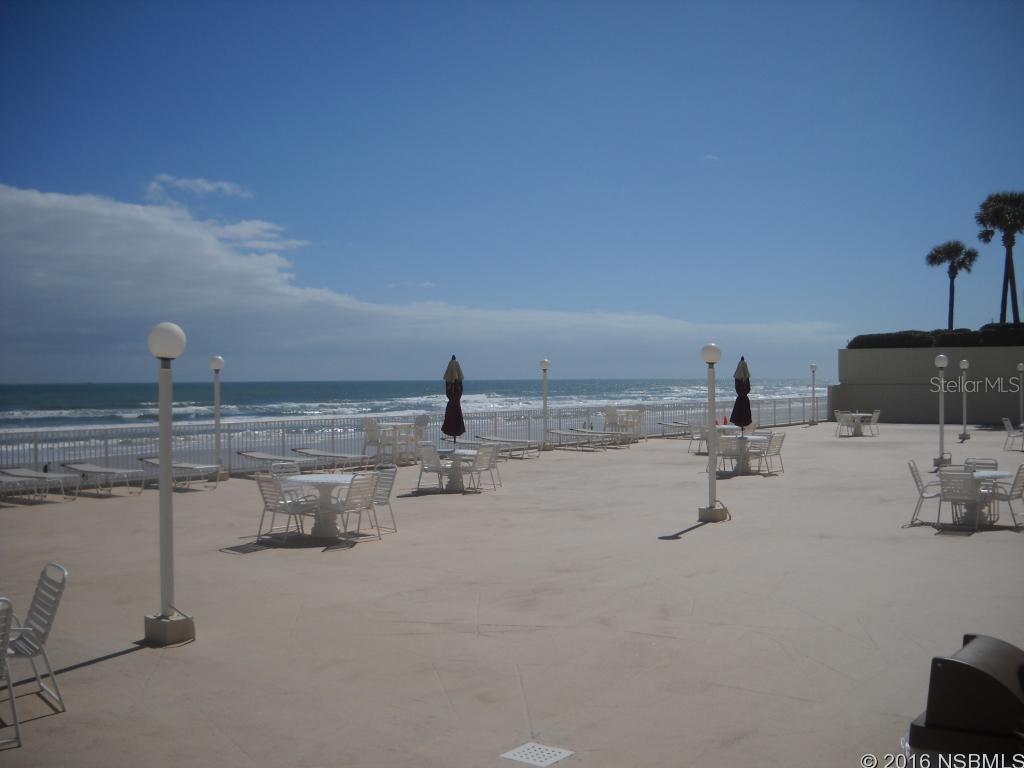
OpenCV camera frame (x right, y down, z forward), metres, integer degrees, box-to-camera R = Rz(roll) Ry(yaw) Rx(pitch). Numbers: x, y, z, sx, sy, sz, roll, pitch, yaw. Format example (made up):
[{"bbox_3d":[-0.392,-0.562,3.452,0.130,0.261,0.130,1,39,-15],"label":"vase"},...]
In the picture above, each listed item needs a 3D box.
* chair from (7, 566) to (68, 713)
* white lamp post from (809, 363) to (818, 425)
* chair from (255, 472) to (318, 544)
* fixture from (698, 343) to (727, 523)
[{"bbox_3d":[-3.093,1.562,6.908,0.620,0.850,0.580,-1,0,-37],"label":"chair"},{"bbox_3d":[12.390,0.439,46.168,0.330,2.520,0.330,0,0,38],"label":"white lamp post"},{"bbox_3d":[-2.786,1.523,13.949,0.580,0.850,0.620,0,0,44],"label":"chair"},{"bbox_3d":[2.847,0.684,15.995,0.330,2.520,0.330,0,0,38],"label":"fixture"}]

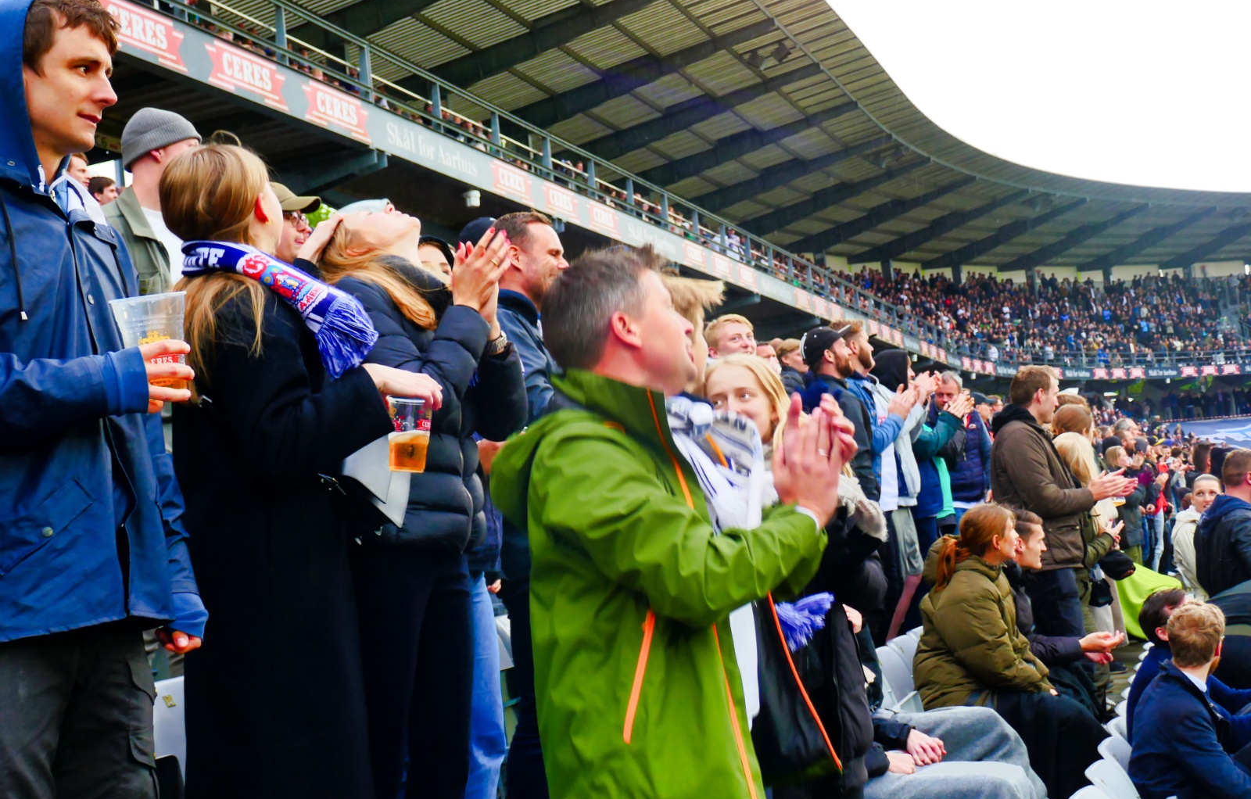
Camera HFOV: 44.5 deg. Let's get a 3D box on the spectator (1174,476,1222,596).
[{"bbox_3d":[3.166,1.253,8.367,0.380,1.680,0.480,-1,-2,25],"label":"spectator"}]

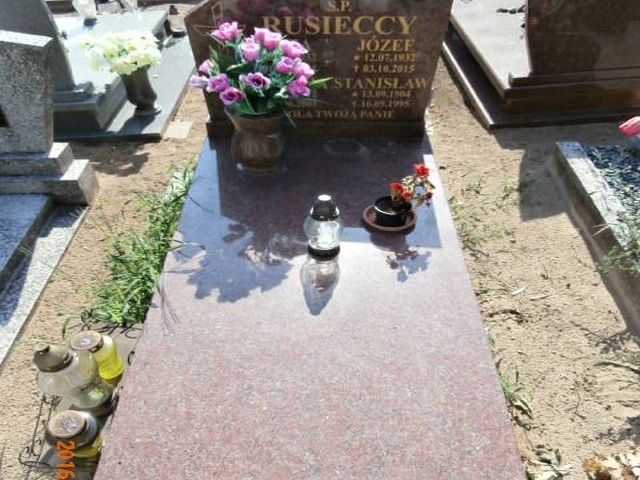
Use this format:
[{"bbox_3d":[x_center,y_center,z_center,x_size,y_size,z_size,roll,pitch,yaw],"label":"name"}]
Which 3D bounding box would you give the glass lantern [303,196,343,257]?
[{"bbox_3d":[0.013,-0.041,1.243,0.105,0.200,0.105,0,45,0],"label":"glass lantern"}]

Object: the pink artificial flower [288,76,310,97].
[{"bbox_3d":[-0.060,-0.453,1.310,0.062,0.052,0.052,-11,46,-11],"label":"pink artificial flower"}]

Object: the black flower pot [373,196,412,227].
[{"bbox_3d":[0.215,-0.085,1.305,0.110,0.053,0.110,0,44,0],"label":"black flower pot"}]

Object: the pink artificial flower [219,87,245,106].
[{"bbox_3d":[-0.244,-0.396,1.225,0.068,0.050,0.058,7,44,7],"label":"pink artificial flower"}]

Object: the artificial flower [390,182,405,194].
[{"bbox_3d":[0.227,-0.151,1.300,0.040,0.034,0.036,7,45,7],"label":"artificial flower"}]

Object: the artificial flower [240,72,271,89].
[{"bbox_3d":[-0.188,-0.464,1.290,0.080,0.046,0.055,0,45,0],"label":"artificial flower"}]

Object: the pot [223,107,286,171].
[{"bbox_3d":[-0.212,-0.350,1.531,0.198,0.230,0.198,0,45,0],"label":"pot"}]

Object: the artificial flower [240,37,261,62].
[{"bbox_3d":[-0.199,-0.545,1.270,0.056,0.062,0.055,0,45,0],"label":"artificial flower"}]

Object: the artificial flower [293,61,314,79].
[{"bbox_3d":[-0.048,-0.496,1.290,0.062,0.047,0.055,-14,47,-14],"label":"artificial flower"}]

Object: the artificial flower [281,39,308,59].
[{"bbox_3d":[-0.071,-0.535,1.240,0.074,0.054,0.064,-10,44,-11],"label":"artificial flower"}]

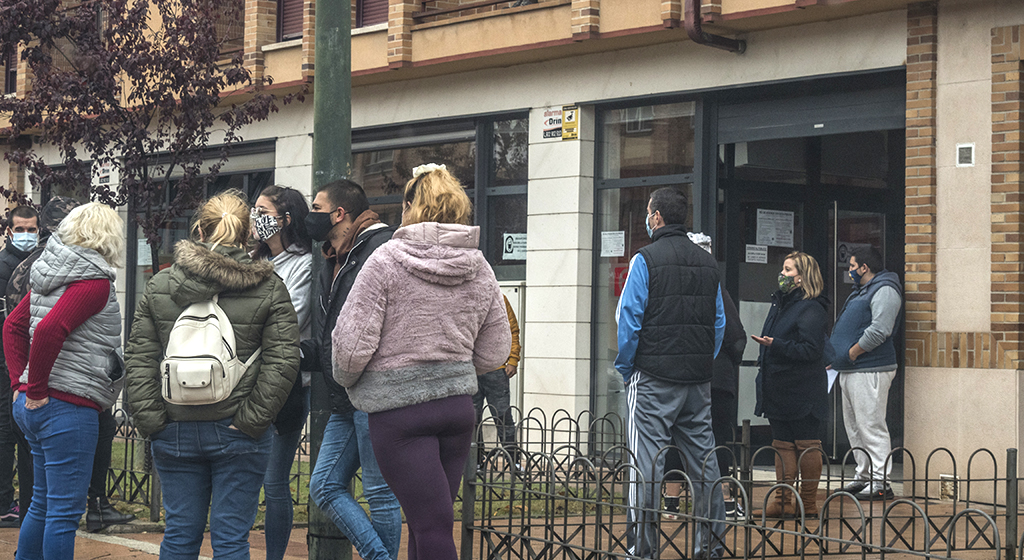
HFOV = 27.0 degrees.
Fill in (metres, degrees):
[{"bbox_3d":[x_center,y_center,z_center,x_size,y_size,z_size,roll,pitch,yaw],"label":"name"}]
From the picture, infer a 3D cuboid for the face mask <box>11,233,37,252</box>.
[{"bbox_3d":[-2.592,-0.199,11.300,0.145,0.110,0.080,2,-2,-22],"label":"face mask"}]

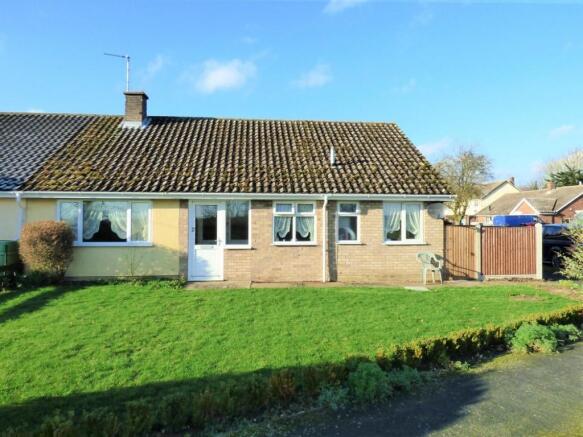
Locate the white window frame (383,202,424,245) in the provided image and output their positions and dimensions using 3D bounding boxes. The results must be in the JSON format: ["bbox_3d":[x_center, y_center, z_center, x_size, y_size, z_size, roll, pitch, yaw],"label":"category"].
[{"bbox_3d":[2.956,0.138,10.200,1.090,1.110,0.110,0,0,0],"label":"white window frame"}]

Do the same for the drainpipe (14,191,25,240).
[{"bbox_3d":[-6.583,0.462,9.396,0.120,2.200,0.160,0,-1,-5],"label":"drainpipe"}]

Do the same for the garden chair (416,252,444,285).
[{"bbox_3d":[3.517,1.268,9.800,0.580,0.820,0.570,0,0,-24],"label":"garden chair"}]

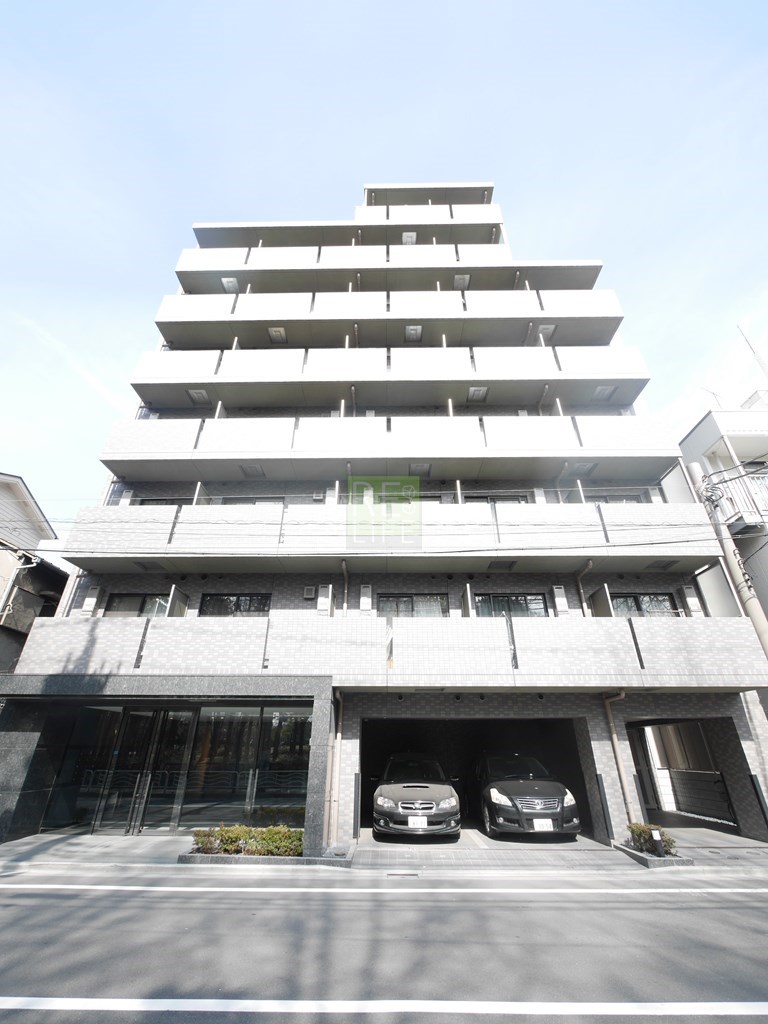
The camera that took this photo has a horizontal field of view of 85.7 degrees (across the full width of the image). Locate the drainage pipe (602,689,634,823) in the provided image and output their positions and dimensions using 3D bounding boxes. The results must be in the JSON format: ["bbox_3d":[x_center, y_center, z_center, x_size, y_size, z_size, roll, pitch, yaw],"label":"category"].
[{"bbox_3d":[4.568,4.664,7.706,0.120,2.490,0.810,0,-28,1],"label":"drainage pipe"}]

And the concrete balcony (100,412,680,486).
[{"bbox_3d":[0.131,-1.694,11.223,14.702,1.336,1.030,0,-28,1],"label":"concrete balcony"}]

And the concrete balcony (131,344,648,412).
[{"bbox_3d":[0.125,-4.006,12.414,14.644,1.294,1.020,0,-28,1],"label":"concrete balcony"}]

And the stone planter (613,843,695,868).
[{"bbox_3d":[4.490,5.755,6.947,0.720,0.120,1.140,0,-28,1],"label":"stone planter"}]

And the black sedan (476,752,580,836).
[{"bbox_3d":[2.929,6.418,9.663,1.800,1.460,4.750,-1,-28,2],"label":"black sedan"}]

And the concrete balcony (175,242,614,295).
[{"bbox_3d":[0.145,-8.665,14.932,14.644,1.294,1.020,0,-28,1],"label":"concrete balcony"}]

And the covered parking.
[{"bbox_3d":[1.868,6.378,10.277,4.600,2.120,5.300,0,-28,1],"label":"covered parking"}]

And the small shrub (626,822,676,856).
[{"bbox_3d":[4.562,5.575,7.077,0.620,0.410,0.520,0,-28,1],"label":"small shrub"}]

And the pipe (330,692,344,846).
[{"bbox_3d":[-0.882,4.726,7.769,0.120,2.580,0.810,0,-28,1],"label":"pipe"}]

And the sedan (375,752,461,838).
[{"bbox_3d":[0.713,6.402,9.630,1.760,1.440,4.650,-1,-28,2],"label":"sedan"}]

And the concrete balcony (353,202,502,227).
[{"bbox_3d":[1.686,-11.009,16.060,5.530,1.350,1.000,0,-28,1],"label":"concrete balcony"}]

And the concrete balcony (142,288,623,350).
[{"bbox_3d":[0.135,-6.336,13.673,14.644,1.294,1.020,0,-28,1],"label":"concrete balcony"}]

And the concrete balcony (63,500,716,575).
[{"bbox_3d":[0.121,0.655,9.952,14.702,1.332,1.030,0,-28,1],"label":"concrete balcony"}]

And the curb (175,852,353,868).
[{"bbox_3d":[-1.891,5.565,6.610,2.770,0.120,0.150,0,-28,1],"label":"curb"}]

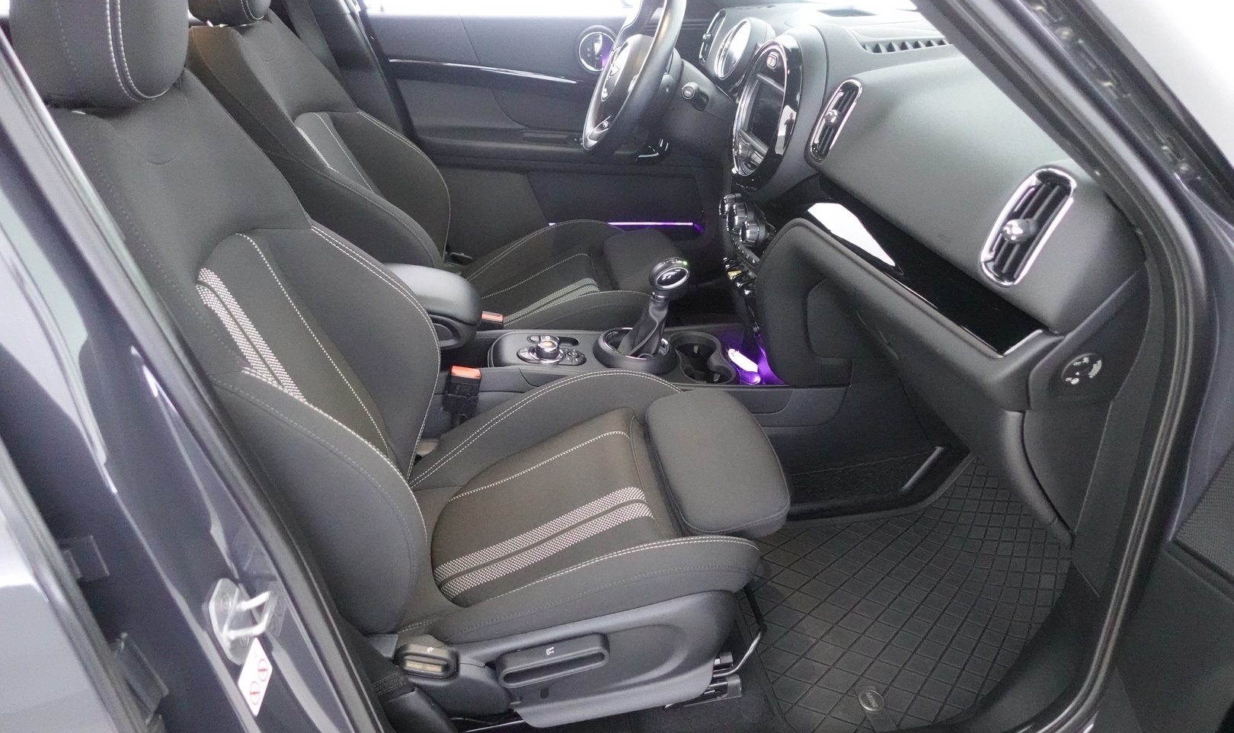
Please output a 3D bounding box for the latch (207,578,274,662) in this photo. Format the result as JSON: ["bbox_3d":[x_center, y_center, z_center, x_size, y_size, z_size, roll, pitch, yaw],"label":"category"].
[{"bbox_3d":[-0.304,0.207,0.669,0.043,0.081,0.051,-4,30,-8],"label":"latch"}]

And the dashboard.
[{"bbox_3d":[0.437,-0.319,1.464,0.487,0.568,1.401,-4,30,-8],"label":"dashboard"}]

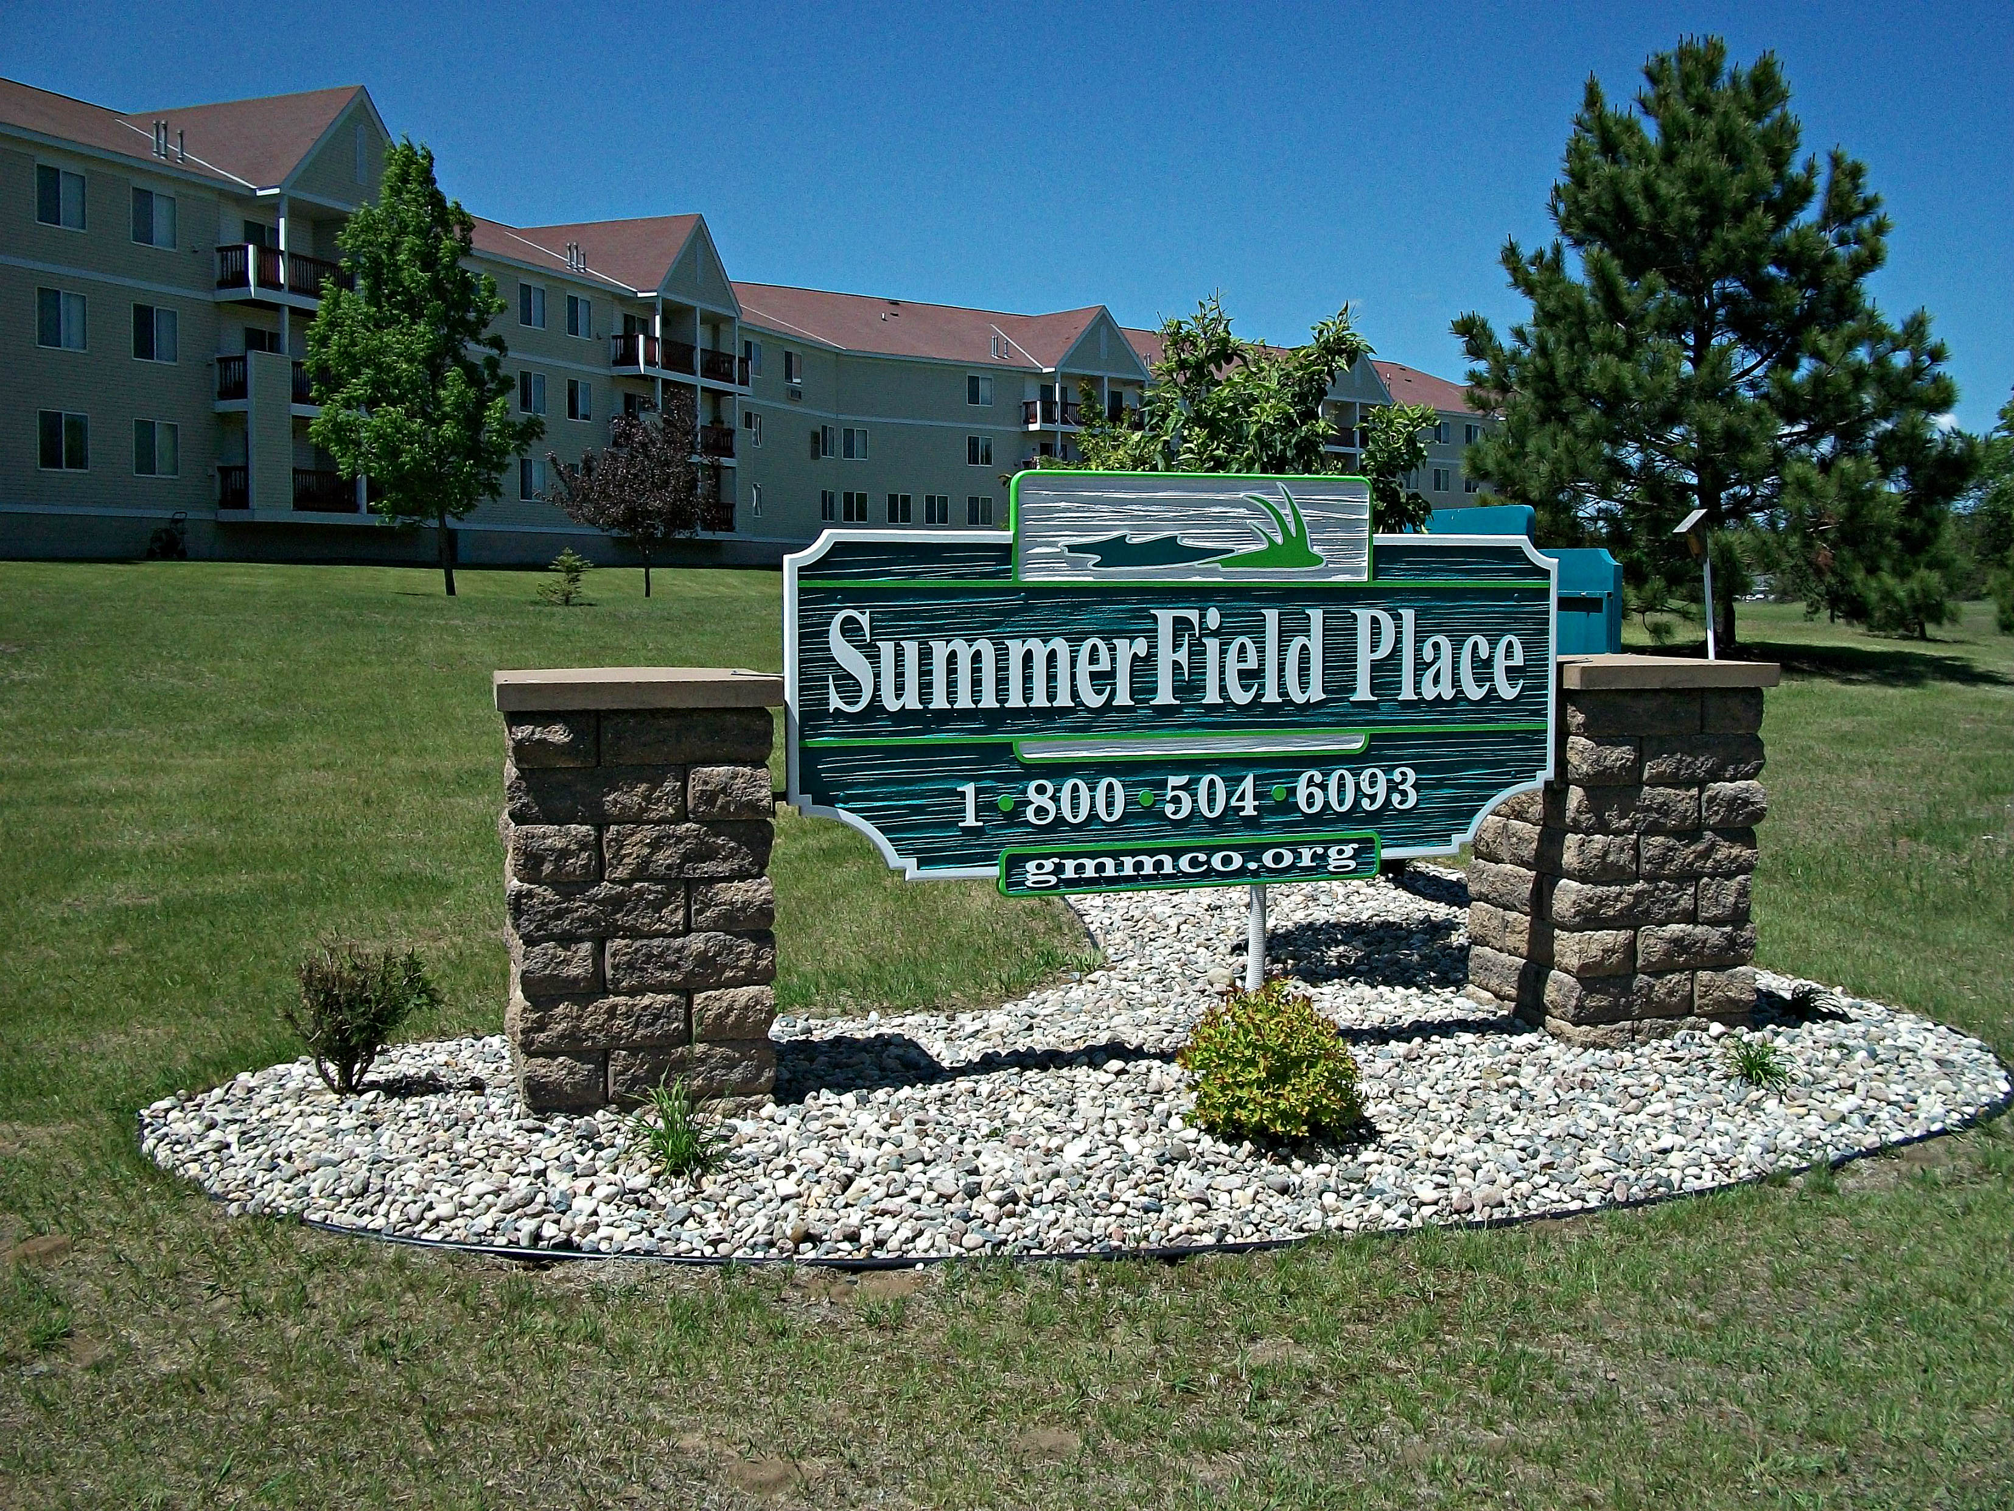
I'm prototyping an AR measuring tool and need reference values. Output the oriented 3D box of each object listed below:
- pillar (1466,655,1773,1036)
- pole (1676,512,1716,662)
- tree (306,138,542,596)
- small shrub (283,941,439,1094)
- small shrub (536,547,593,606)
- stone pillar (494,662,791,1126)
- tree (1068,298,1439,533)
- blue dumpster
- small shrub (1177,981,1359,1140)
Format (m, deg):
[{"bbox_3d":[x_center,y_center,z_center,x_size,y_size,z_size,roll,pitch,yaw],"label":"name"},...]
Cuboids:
[{"bbox_3d":[1.986,0.273,6.222,0.748,1.175,0.757,-2,5,-18],"label":"pillar"},{"bbox_3d":[3.726,-0.459,9.998,0.200,1.729,0.150,-5,6,-22],"label":"pole"},{"bbox_3d":[-10.478,-6.937,33.443,4.300,8.104,4.300,-1,5,-17],"label":"tree"},{"bbox_3d":[-1.781,0.727,5.174,0.420,0.423,0.400,-2,6,-19],"label":"small shrub"},{"bbox_3d":[-7.301,-2.948,30.675,0.970,0.942,0.970,-1,5,-13],"label":"small shrub"},{"bbox_3d":[-1.064,0.344,5.339,0.744,1.145,0.748,-1,5,-16],"label":"stone pillar"},{"bbox_3d":[1.250,-1.132,10.440,2.300,2.812,2.300,1,5,7],"label":"tree"},{"bbox_3d":[4.658,-1.363,17.346,2.000,1.905,1.300,2,6,23],"label":"blue dumpster"},{"bbox_3d":[0.694,0.783,5.007,0.475,0.358,0.470,1,5,8],"label":"small shrub"}]

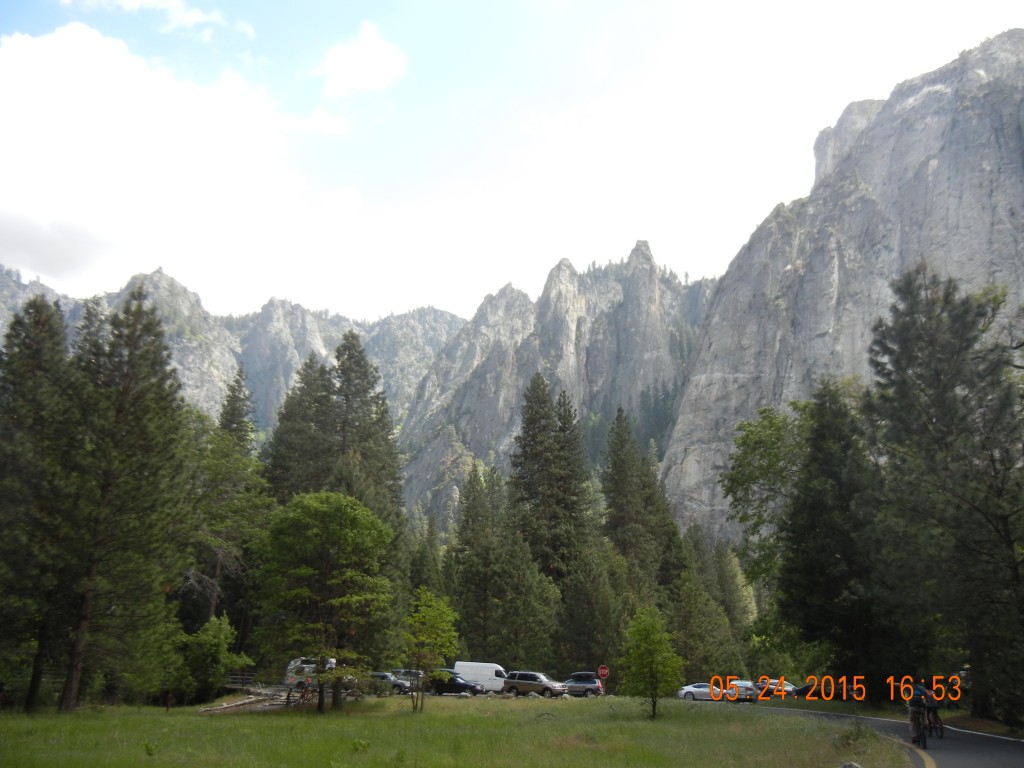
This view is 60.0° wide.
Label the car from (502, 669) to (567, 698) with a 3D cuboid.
[{"bbox_3d":[1.635,21.839,64.500,4.750,1.800,1.950,-6,-20,23],"label":"car"}]

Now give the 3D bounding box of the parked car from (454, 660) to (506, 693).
[{"bbox_3d":[-2.329,25.839,78.000,6.000,2.700,2.000,-2,-18,11],"label":"parked car"}]

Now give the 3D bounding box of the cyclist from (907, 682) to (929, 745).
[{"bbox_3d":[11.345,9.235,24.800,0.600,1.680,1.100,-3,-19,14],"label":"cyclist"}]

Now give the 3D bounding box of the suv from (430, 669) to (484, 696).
[{"bbox_3d":[-4.281,22.030,65.500,4.700,1.850,1.820,-6,-20,23],"label":"suv"}]

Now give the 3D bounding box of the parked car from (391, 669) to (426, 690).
[{"bbox_3d":[-8.606,25.348,76.000,4.700,1.750,1.850,-5,-19,21],"label":"parked car"}]

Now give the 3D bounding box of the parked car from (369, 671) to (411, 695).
[{"bbox_3d":[-9.922,22.871,68.000,4.550,1.600,1.820,-6,-20,23],"label":"parked car"}]

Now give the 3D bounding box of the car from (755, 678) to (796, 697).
[{"bbox_3d":[21.756,25.005,73.000,4.500,1.470,1.800,0,-18,5],"label":"car"}]

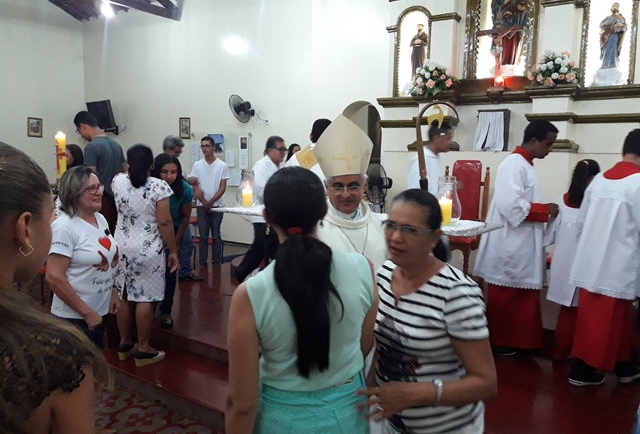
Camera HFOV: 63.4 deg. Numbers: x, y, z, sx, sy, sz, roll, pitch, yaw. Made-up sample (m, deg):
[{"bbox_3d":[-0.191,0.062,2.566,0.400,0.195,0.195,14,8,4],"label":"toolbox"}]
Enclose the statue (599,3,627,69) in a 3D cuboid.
[{"bbox_3d":[2.792,-1.718,4.942,0.240,0.600,0.180,6,9,35],"label":"statue"}]

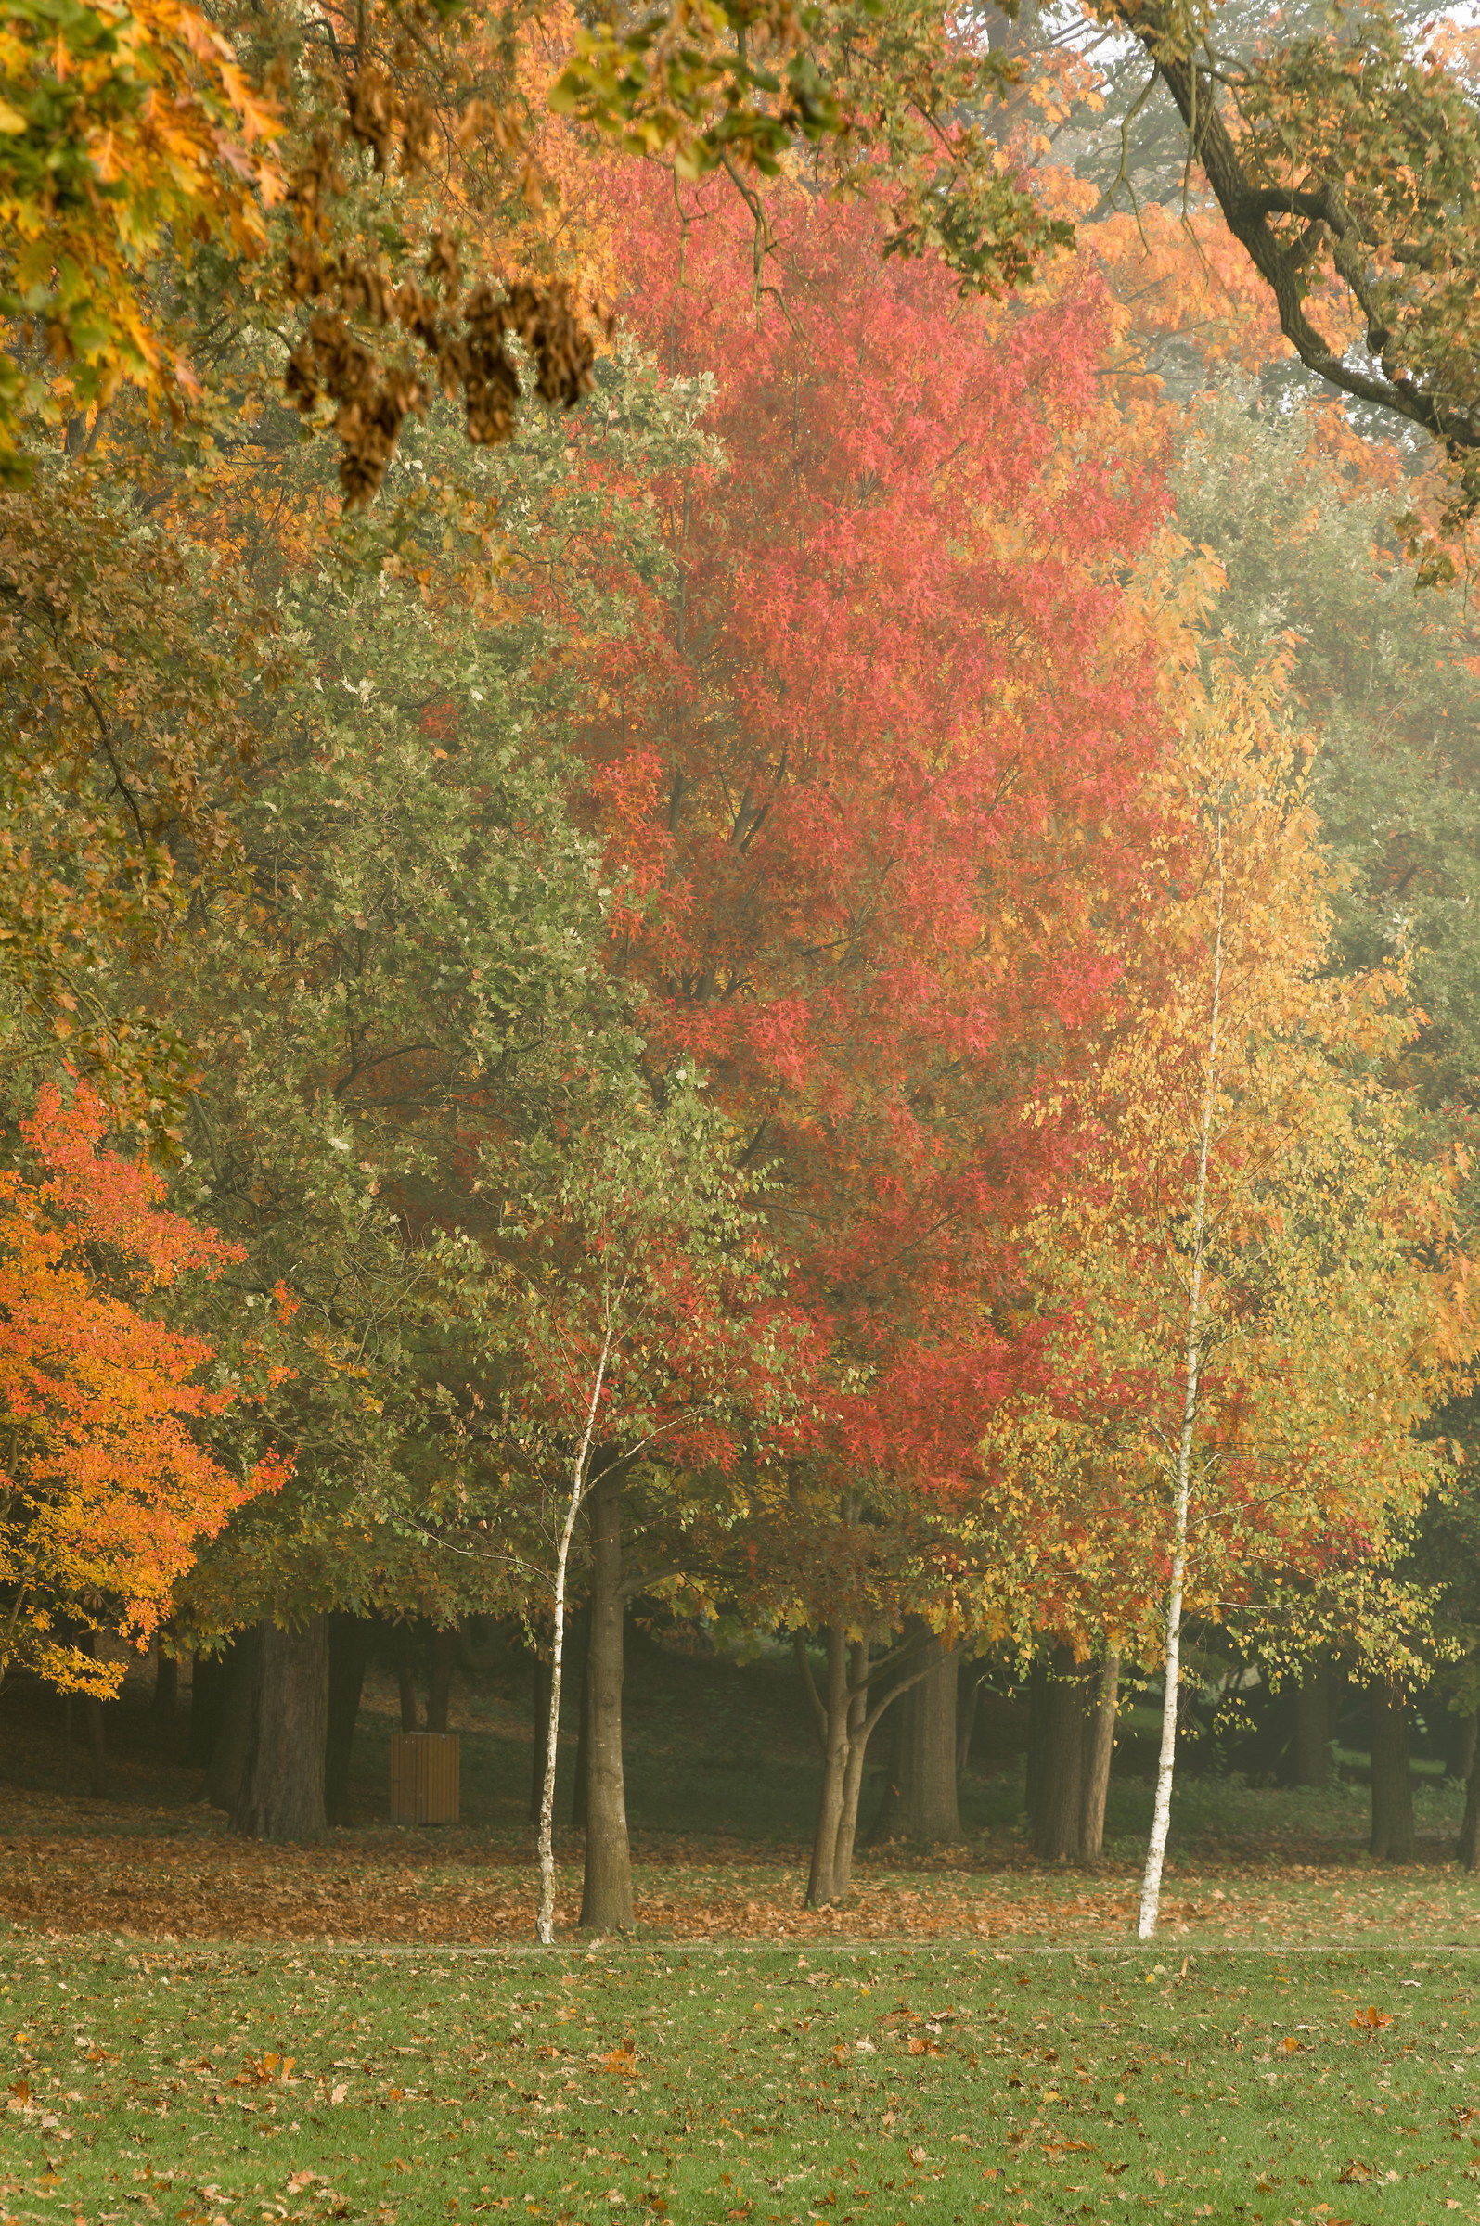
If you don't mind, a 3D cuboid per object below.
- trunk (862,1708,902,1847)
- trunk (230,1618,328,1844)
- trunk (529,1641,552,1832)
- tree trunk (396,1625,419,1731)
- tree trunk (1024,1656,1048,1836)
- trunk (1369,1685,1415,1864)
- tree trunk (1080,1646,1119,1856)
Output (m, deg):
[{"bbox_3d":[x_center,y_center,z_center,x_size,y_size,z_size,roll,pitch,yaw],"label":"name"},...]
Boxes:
[{"bbox_3d":[1.507,6.708,128.000,0.482,1.623,0.482,0,-3,0],"label":"trunk"},{"bbox_3d":[-4.247,5.657,115.000,0.865,2.163,0.801,0,-3,0],"label":"trunk"},{"bbox_3d":[-2.176,6.835,137.000,0.267,2.005,0.267,0,-3,0],"label":"trunk"},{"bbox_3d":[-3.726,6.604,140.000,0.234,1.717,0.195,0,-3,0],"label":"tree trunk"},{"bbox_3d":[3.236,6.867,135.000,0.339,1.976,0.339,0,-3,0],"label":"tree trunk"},{"bbox_3d":[5.584,5.599,107.000,0.373,1.640,0.358,0,-3,0],"label":"trunk"},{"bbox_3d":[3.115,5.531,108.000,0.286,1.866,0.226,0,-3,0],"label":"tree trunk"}]

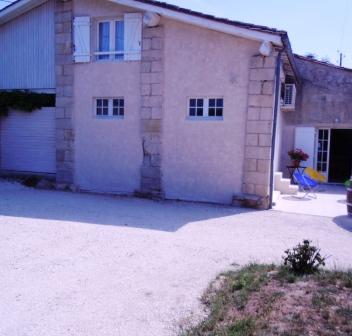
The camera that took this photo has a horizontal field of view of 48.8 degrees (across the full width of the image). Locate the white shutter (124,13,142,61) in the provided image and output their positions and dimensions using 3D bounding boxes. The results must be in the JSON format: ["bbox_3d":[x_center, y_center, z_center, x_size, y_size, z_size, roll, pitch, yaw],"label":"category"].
[{"bbox_3d":[-1.194,-3.652,10.848,0.537,1.282,0.050,3,6,20],"label":"white shutter"}]

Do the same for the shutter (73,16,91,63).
[{"bbox_3d":[-2.811,-3.851,11.673,0.570,1.340,0.050,4,6,22],"label":"shutter"}]

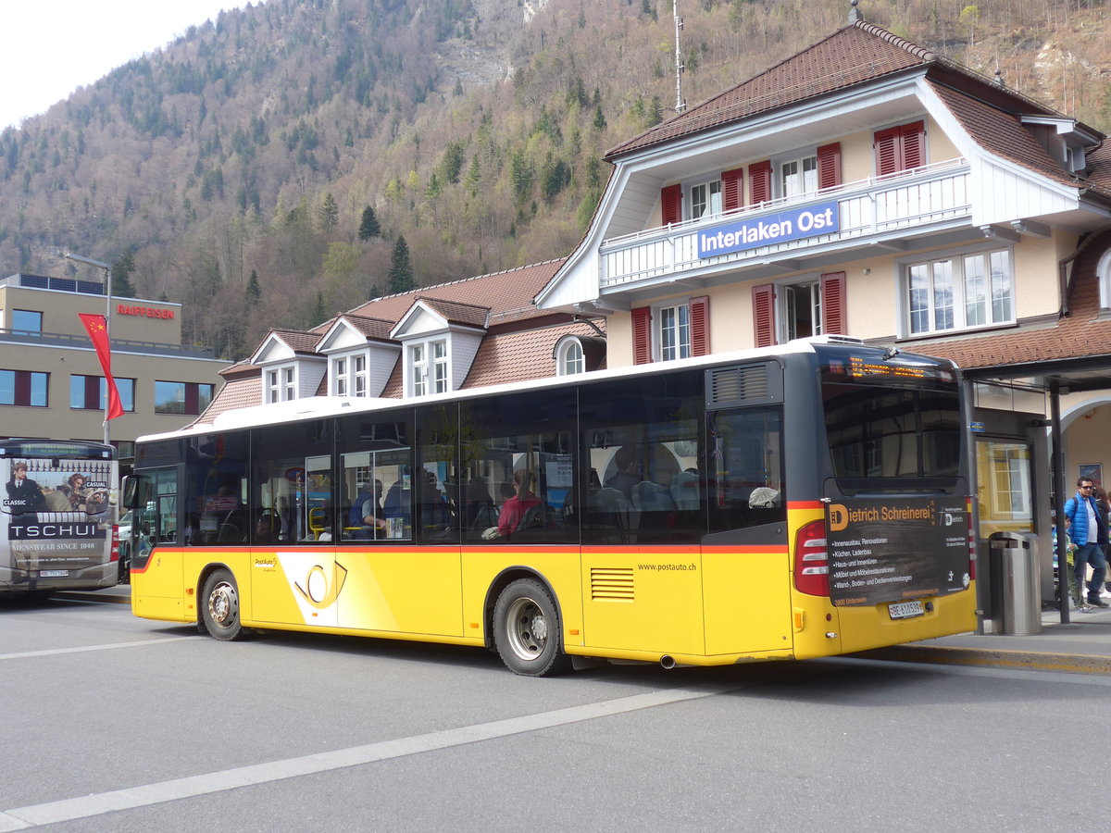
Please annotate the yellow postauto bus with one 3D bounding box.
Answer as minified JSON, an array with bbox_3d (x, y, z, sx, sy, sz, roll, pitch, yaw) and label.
[{"bbox_3d":[-1.146,1.109,15.082,2.580,3.080,11.930,2,-6,-42],"label":"yellow postauto bus"}]

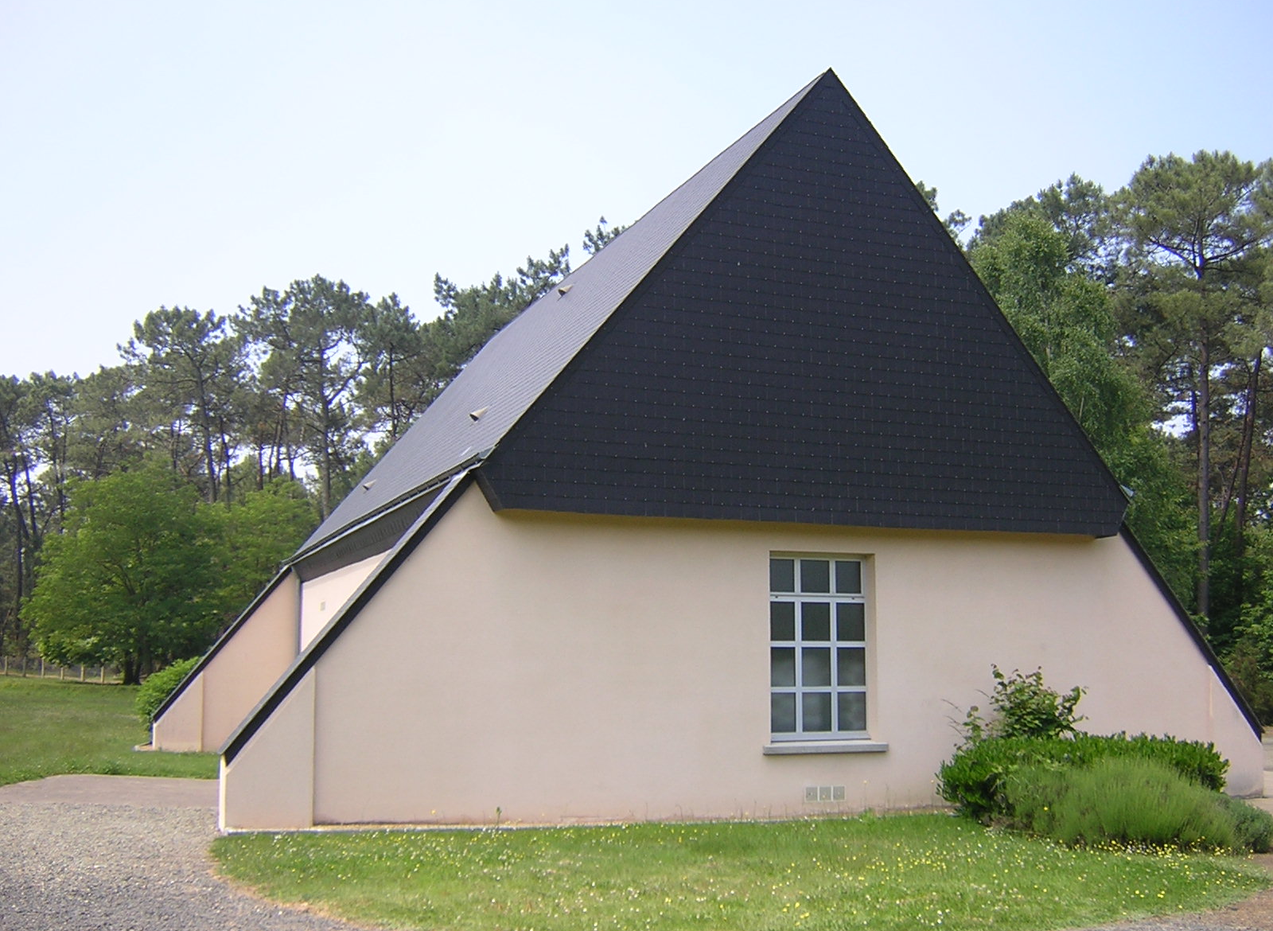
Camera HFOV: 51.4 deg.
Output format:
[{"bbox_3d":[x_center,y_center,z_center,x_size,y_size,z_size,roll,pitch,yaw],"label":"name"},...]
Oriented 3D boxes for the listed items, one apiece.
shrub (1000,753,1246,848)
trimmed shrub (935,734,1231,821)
[{"bbox_3d":[4.910,3.374,13.513,2.200,0.760,1.350,-2,-9,15],"label":"shrub"},{"bbox_3d":[5.153,3.577,15.298,3.050,0.900,1.250,3,-9,-20],"label":"trimmed shrub"}]

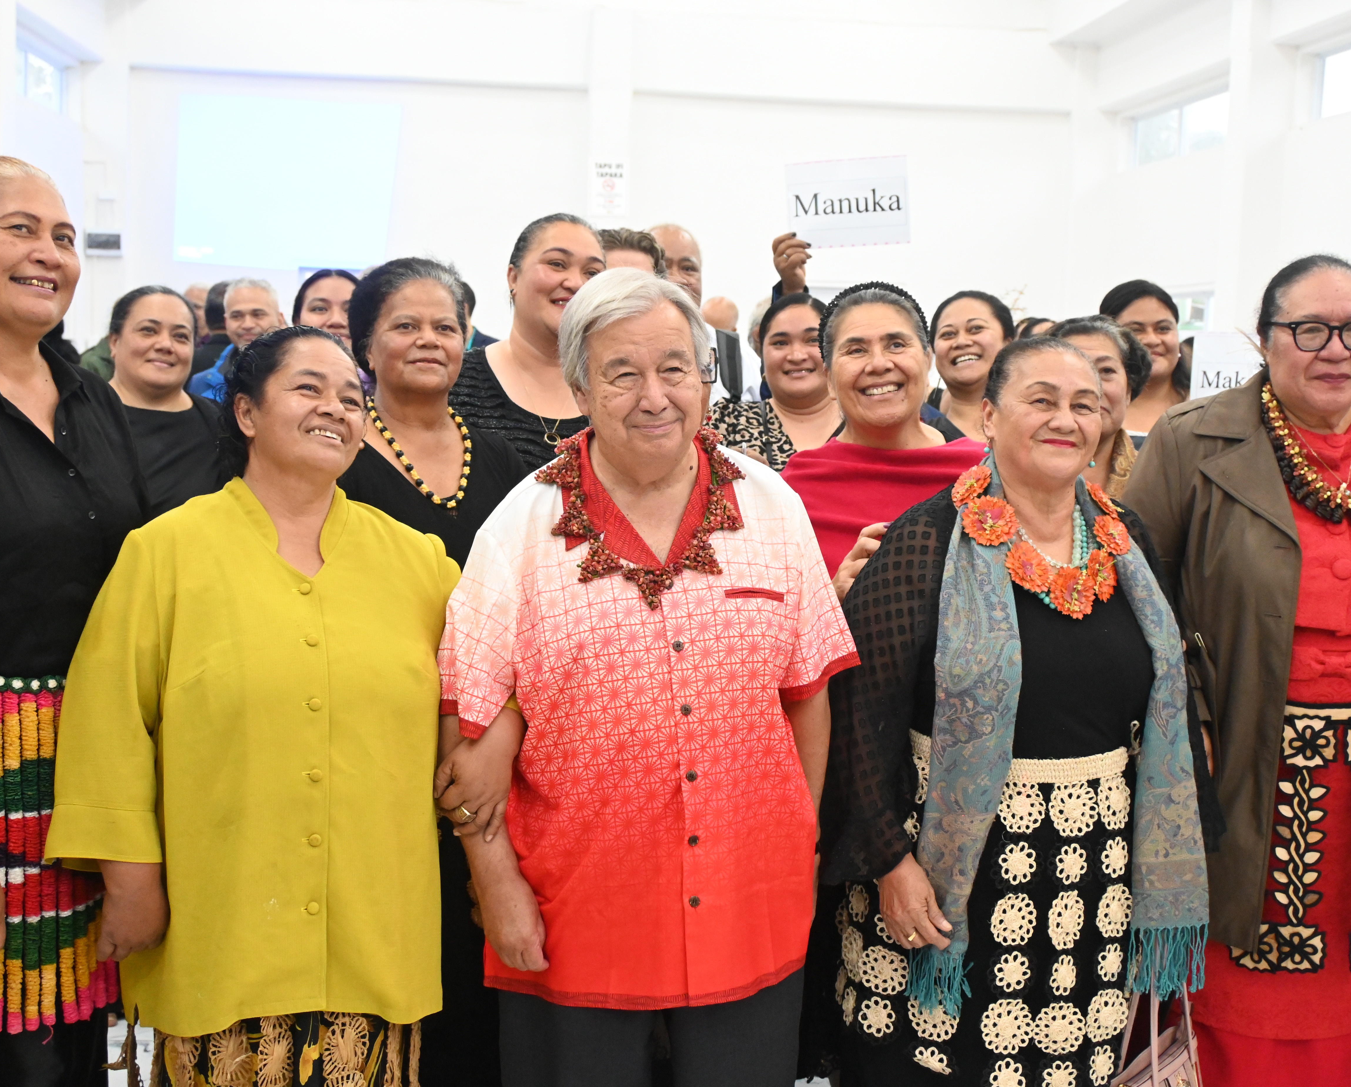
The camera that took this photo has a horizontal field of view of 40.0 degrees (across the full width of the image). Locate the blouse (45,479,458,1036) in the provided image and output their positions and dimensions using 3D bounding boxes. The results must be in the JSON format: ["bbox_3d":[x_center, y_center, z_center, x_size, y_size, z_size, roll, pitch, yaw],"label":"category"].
[{"bbox_3d":[-0.525,0.262,2.490,0.590,0.700,0.340,0,6,-15],"label":"blouse"}]

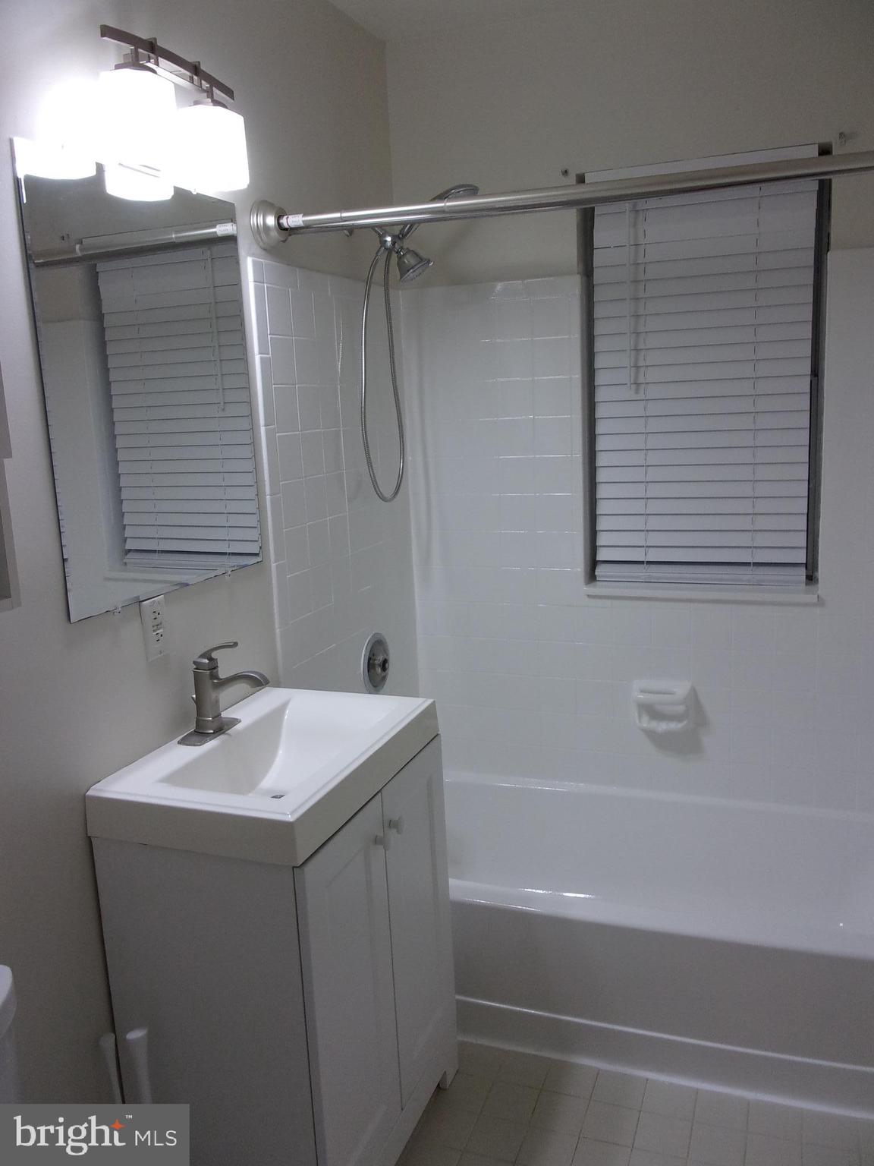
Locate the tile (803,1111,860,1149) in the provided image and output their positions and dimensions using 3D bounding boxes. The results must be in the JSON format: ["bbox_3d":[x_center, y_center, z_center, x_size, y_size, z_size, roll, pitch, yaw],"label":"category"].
[{"bbox_3d":[0.823,1.149,1.974,0.108,0.009,0.108,1,11,20],"label":"tile"}]

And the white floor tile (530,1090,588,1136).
[{"bbox_3d":[0.270,1.158,2.055,0.108,0.009,0.108,1,11,20],"label":"white floor tile"}]

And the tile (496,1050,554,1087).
[{"bbox_3d":[0.196,1.116,2.160,0.107,0.010,0.107,1,11,20],"label":"tile"}]

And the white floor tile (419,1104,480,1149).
[{"bbox_3d":[0.020,1.153,1.998,0.107,0.010,0.107,1,11,20],"label":"white floor tile"}]

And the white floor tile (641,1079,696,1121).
[{"bbox_3d":[0.504,1.122,2.047,0.107,0.010,0.107,1,11,20],"label":"white floor tile"}]

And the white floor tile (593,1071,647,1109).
[{"bbox_3d":[0.401,1.120,2.085,0.107,0.010,0.107,1,11,20],"label":"white floor tile"}]

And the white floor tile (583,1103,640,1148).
[{"bbox_3d":[0.375,1.160,2.020,0.108,0.009,0.108,1,11,20],"label":"white floor tile"}]

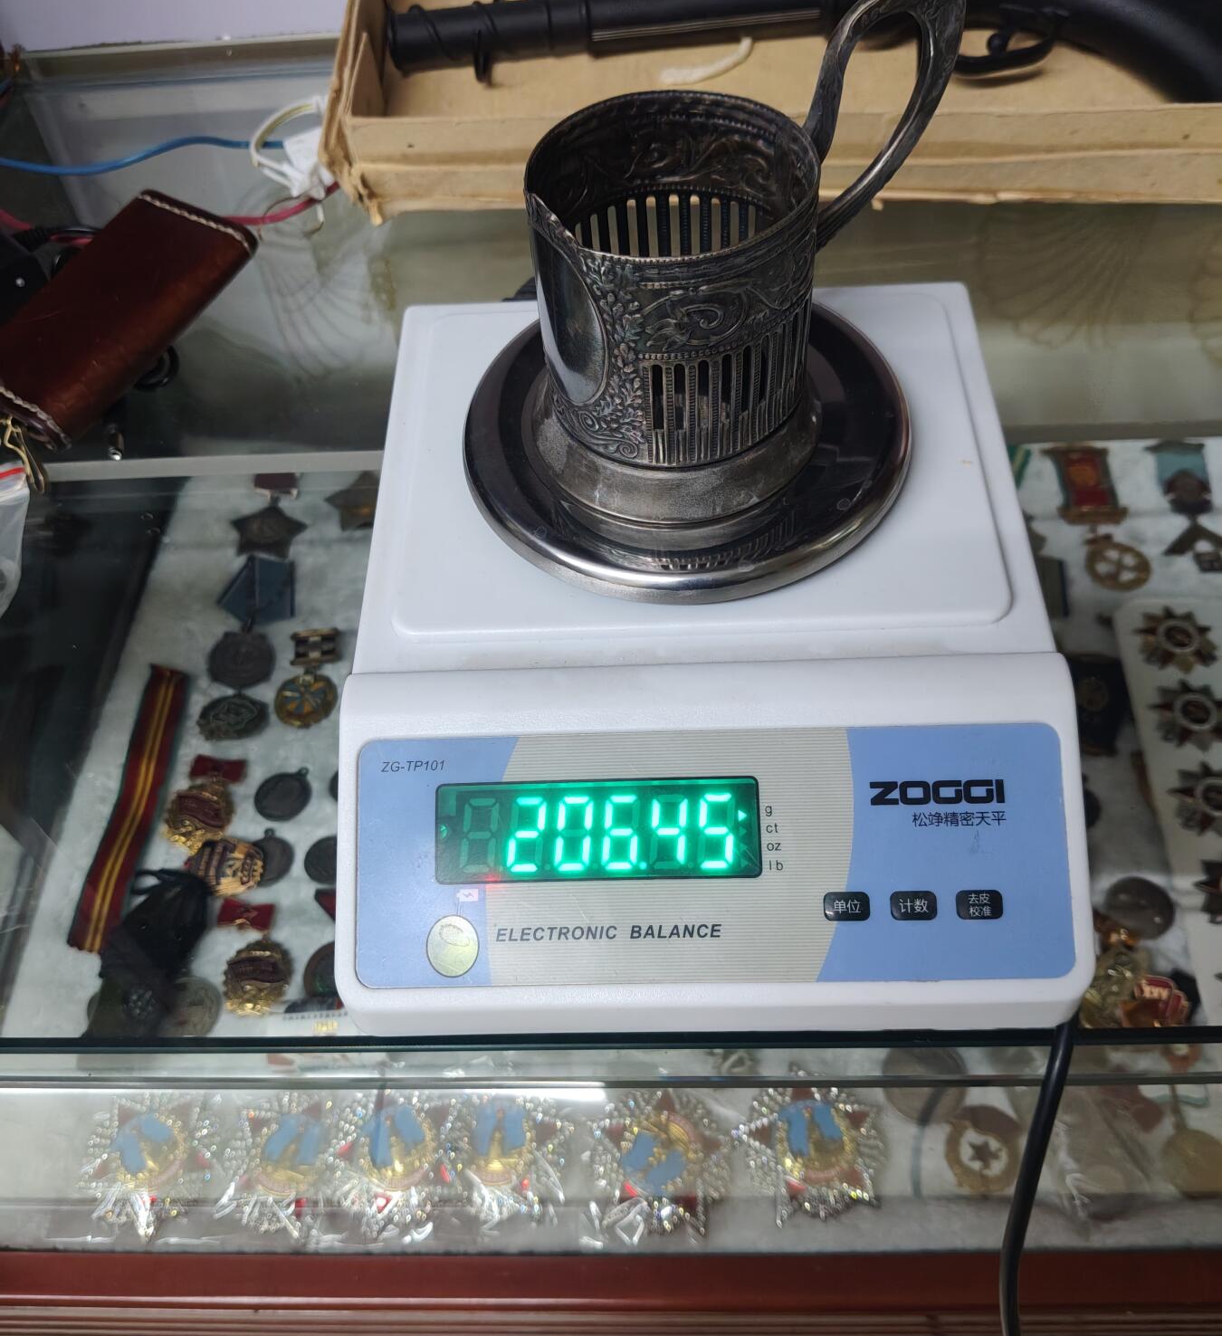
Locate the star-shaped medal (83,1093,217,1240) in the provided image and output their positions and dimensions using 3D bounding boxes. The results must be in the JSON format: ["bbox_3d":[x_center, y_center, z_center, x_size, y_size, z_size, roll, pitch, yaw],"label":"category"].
[{"bbox_3d":[-0.221,0.238,0.587,0.070,0.008,0.070,-38,61,-21],"label":"star-shaped medal"}]

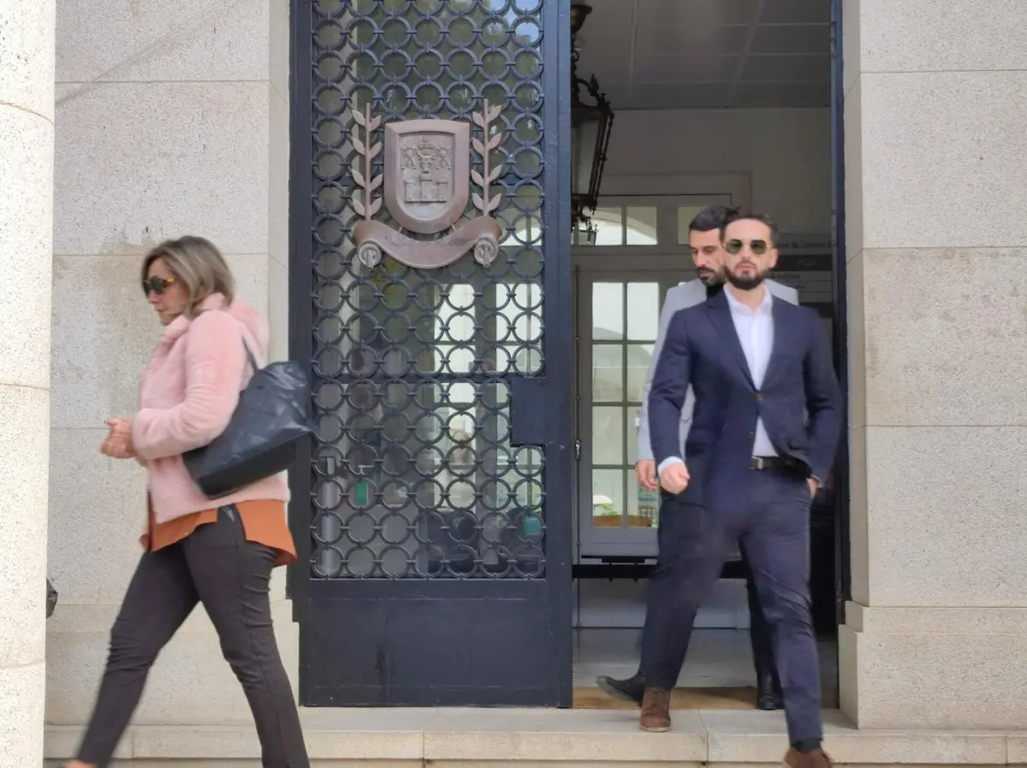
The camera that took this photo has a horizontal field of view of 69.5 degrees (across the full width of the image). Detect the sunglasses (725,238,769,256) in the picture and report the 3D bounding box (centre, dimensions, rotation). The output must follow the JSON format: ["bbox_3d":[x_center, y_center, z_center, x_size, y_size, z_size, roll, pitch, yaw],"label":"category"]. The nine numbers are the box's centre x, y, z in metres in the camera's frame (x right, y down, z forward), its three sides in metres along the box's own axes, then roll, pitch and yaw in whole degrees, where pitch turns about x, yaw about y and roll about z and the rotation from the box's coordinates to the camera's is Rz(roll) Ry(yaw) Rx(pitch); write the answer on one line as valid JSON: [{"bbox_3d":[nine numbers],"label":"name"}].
[{"bbox_3d":[0.779,-0.441,2.434,0.143,0.050,0.145,1,1,24],"label":"sunglasses"}]

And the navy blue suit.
[{"bbox_3d":[0.765,0.390,2.460,0.650,1.410,0.580,0,-2,7],"label":"navy blue suit"}]

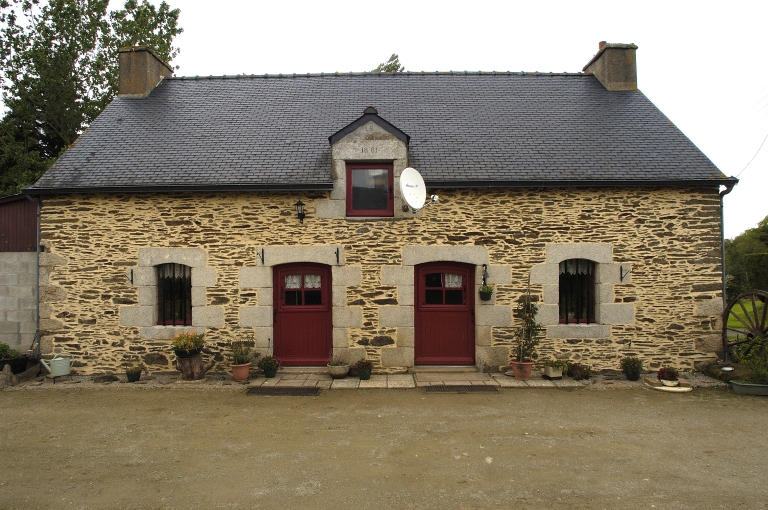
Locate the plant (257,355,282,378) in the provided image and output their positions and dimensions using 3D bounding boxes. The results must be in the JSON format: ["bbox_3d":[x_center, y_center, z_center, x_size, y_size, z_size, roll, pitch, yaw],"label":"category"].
[{"bbox_3d":[-2.014,1.961,7.870,0.440,0.420,0.400,0,0,0],"label":"plant"}]

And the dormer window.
[{"bbox_3d":[-0.234,-1.138,7.771,0.830,0.950,0.120,-1,-1,2],"label":"dormer window"}]

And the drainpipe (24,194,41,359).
[{"bbox_3d":[-6.011,0.414,7.712,0.120,2.866,0.280,-1,-1,2],"label":"drainpipe"}]

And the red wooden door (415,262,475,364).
[{"bbox_3d":[1.007,0.994,7.450,1.015,1.720,0.080,-1,-1,0],"label":"red wooden door"}]

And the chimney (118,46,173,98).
[{"bbox_3d":[-5.837,-4.227,11.095,0.690,1.230,1.300,-1,-1,2],"label":"chimney"}]

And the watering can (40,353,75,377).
[{"bbox_3d":[-5.090,1.708,6.980,0.470,0.370,0.190,0,-1,-18],"label":"watering can"}]

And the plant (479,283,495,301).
[{"bbox_3d":[1.634,0.586,7.130,0.220,0.285,0.210,-1,-1,0],"label":"plant"}]

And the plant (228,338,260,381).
[{"bbox_3d":[-2.440,1.832,7.770,0.510,0.750,0.450,0,0,0],"label":"plant"}]

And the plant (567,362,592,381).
[{"bbox_3d":[3.395,2.023,7.770,0.440,0.320,0.380,0,0,0],"label":"plant"}]

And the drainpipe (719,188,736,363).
[{"bbox_3d":[6.142,0.295,8.000,0.300,3.180,0.250,0,0,0],"label":"drainpipe"}]

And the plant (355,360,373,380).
[{"bbox_3d":[-0.314,1.800,7.030,0.270,0.340,0.270,-1,-1,0],"label":"plant"}]

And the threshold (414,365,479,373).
[{"bbox_3d":[1.138,2.076,8.120,1.150,0.085,0.270,0,0,0],"label":"threshold"}]

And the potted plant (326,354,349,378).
[{"bbox_3d":[-0.728,1.769,7.080,0.350,0.375,0.350,-1,-1,0],"label":"potted plant"}]

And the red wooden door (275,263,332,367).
[{"bbox_3d":[-1.430,1.026,7.850,1.040,1.800,0.100,-1,-1,2],"label":"red wooden door"}]

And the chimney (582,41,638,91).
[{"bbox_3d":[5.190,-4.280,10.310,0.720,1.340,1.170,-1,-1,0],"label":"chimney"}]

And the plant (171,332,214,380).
[{"bbox_3d":[-3.330,1.765,7.780,0.740,0.830,0.580,0,0,0],"label":"plant"}]

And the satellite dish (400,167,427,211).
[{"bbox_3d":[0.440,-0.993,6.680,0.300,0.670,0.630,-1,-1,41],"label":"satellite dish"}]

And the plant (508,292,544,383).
[{"bbox_3d":[2.457,1.415,7.770,0.580,1.530,0.460,0,0,0],"label":"plant"}]

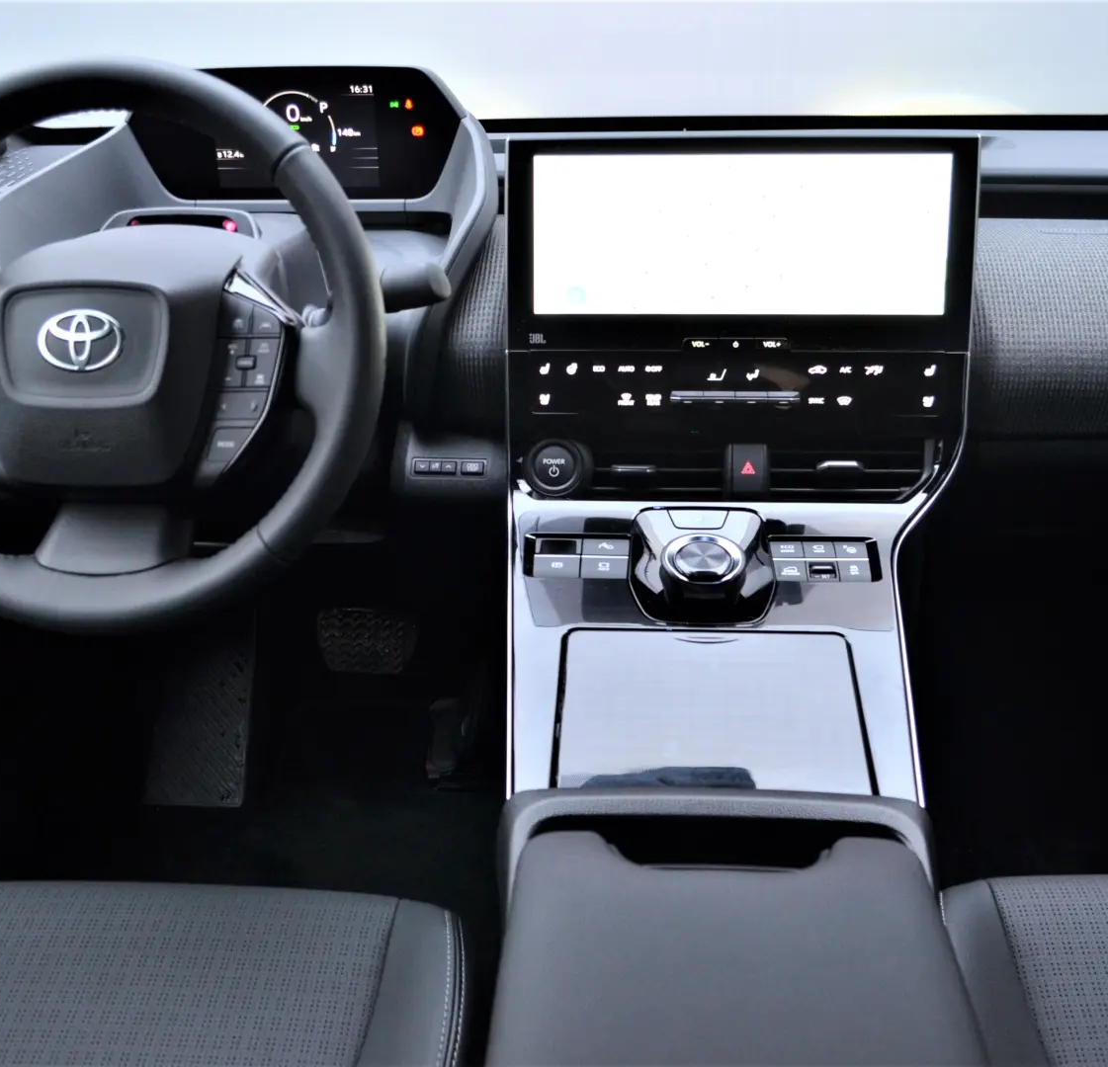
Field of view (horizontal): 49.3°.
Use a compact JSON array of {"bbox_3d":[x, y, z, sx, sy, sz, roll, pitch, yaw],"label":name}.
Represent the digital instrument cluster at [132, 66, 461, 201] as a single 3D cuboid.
[{"bbox_3d":[-0.244,-0.388,1.169,0.308,0.124,0.055,1,17,3],"label":"digital instrument cluster"}]

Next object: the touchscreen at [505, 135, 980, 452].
[{"bbox_3d":[0.133,-0.157,0.862,0.330,0.260,0.060,1,4,3],"label":"touchscreen"}]

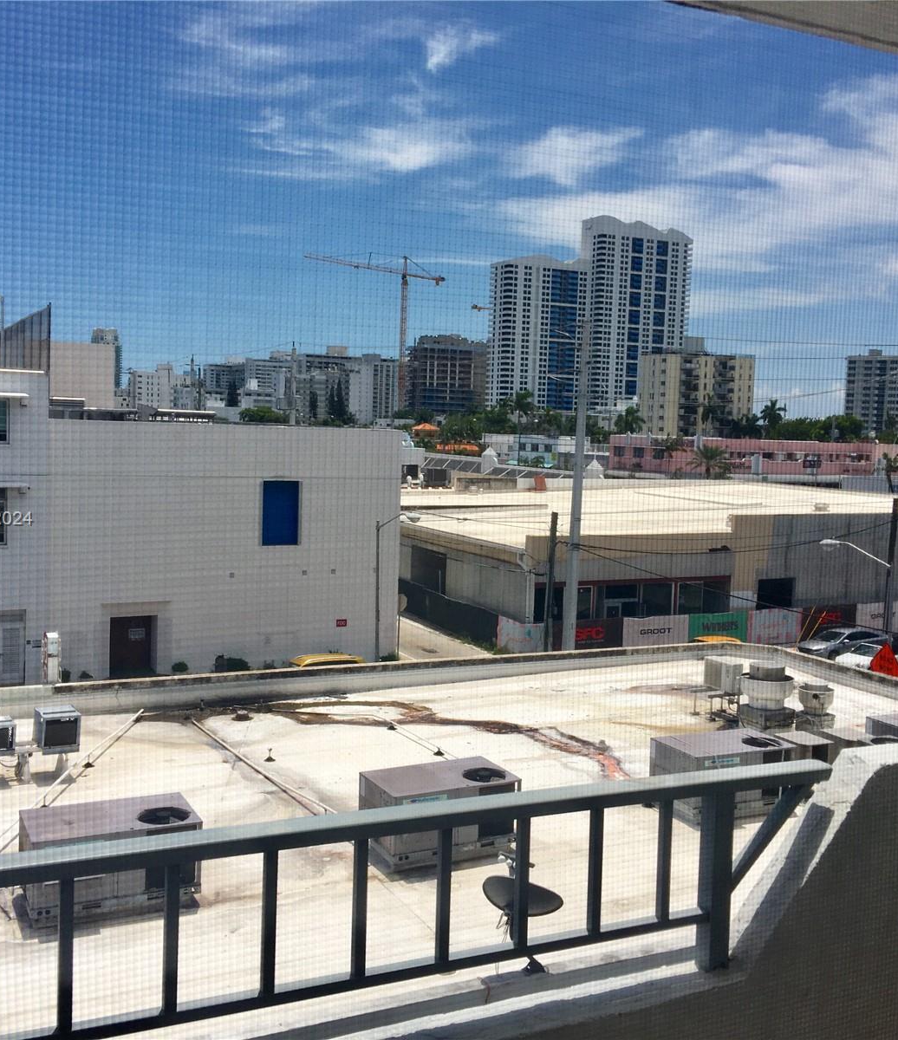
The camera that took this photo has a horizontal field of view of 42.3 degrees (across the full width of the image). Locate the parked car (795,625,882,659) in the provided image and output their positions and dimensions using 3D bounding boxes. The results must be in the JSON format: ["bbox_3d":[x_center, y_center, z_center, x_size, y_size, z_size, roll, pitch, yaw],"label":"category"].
[{"bbox_3d":[19.877,6.116,58.281,4.500,1.440,1.800,0,5,-26],"label":"parked car"}]

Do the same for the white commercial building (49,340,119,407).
[{"bbox_3d":[-51.411,-12.236,145.451,15.286,19.121,18.000,0,5,-26],"label":"white commercial building"}]

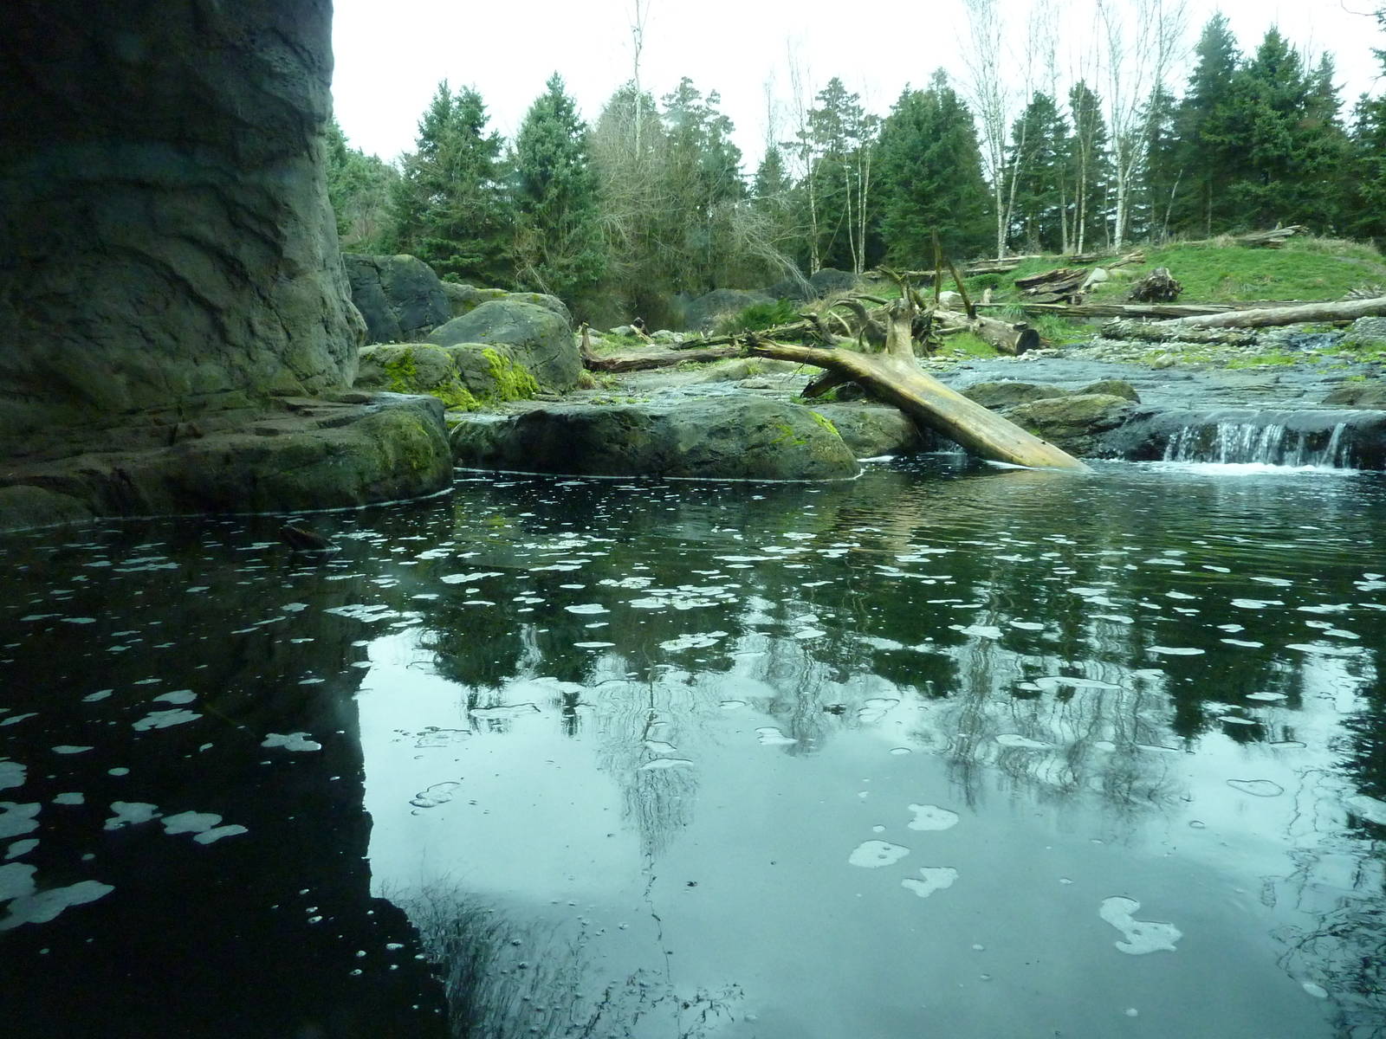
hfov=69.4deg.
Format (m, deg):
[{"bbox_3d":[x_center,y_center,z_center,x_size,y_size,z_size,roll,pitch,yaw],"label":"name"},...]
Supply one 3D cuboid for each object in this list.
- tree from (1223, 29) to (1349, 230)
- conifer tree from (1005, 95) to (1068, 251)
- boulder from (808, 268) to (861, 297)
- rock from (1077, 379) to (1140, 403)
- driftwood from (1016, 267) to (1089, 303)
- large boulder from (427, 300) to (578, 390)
[{"bbox_3d":[22.727,-14.596,38.412,4.819,7.965,4.819,4,9,29],"label":"tree"},{"bbox_3d":[13.599,-13.516,39.554,2.638,6.500,2.638,2,8,18],"label":"conifer tree"},{"bbox_3d":[3.609,-5.968,25.420,1.450,0.850,1.200,-1,8,0],"label":"boulder"},{"bbox_3d":[5.752,-1.765,13.902,0.850,0.420,0.700,-1,8,0],"label":"rock"},{"bbox_3d":[8.526,-5.553,23.772,1.800,0.850,0.900,-3,8,-15],"label":"driftwood"},{"bbox_3d":[-3.313,-3.091,18.038,2.700,1.700,2.100,-1,8,0],"label":"large boulder"}]

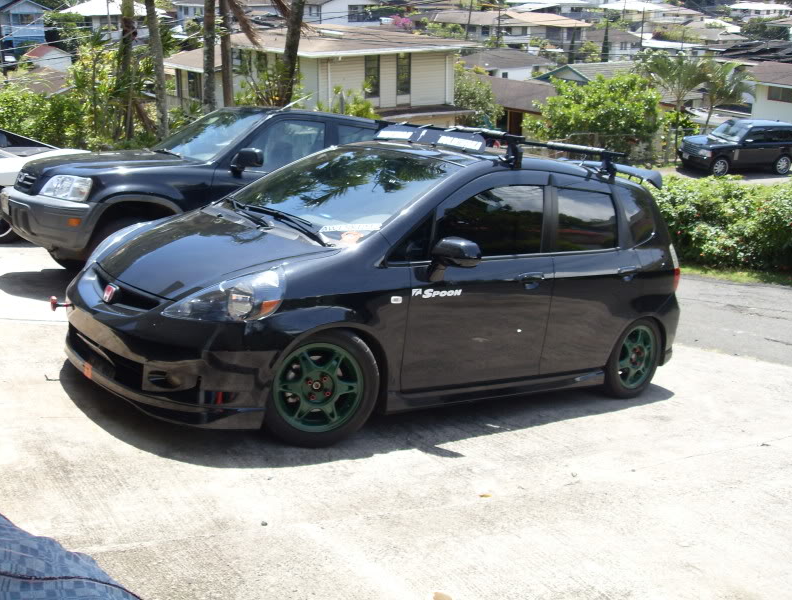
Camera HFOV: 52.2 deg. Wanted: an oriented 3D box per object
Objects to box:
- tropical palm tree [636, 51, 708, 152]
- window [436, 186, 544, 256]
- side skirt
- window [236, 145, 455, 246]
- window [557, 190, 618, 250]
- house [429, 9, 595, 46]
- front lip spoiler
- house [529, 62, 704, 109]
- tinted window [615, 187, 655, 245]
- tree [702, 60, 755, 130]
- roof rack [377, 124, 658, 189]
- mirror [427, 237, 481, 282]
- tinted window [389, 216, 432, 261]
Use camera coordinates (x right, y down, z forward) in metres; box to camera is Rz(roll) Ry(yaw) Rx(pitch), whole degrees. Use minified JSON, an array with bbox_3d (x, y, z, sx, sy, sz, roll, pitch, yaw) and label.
[{"bbox_3d":[9.502,-6.802,28.000,2.200,3.600,2.200,1,18,0],"label":"tropical palm tree"},{"bbox_3d":[0.503,-0.432,4.227,0.810,0.450,0.050,-1,-1,-40],"label":"window"},{"bbox_3d":[0.601,0.483,4.486,1.730,0.125,0.110,-1,14,-40],"label":"side skirt"},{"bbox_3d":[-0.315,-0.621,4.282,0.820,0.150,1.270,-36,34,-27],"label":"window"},{"bbox_3d":[1.097,-0.462,4.710,0.580,0.386,0.050,-1,-3,-40],"label":"window"},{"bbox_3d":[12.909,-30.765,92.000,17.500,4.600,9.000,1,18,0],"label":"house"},{"bbox_3d":[-1.274,0.309,3.932,0.520,0.160,1.640,-1,14,-40],"label":"front lip spoiler"},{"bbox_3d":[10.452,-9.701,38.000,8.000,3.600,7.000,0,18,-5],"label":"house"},{"bbox_3d":[1.481,-0.493,4.965,0.070,0.370,0.430,2,2,43],"label":"tinted window"},{"bbox_3d":[13.154,-7.497,32.000,2.200,3.900,2.100,6,15,21],"label":"tree"},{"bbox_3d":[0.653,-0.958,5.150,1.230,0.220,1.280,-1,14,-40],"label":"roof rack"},{"bbox_3d":[0.274,-0.199,3.866,0.140,0.170,0.195,-1,14,-40],"label":"mirror"},{"bbox_3d":[0.088,-0.296,3.742,0.290,0.250,0.050,-1,0,-36],"label":"tinted window"}]

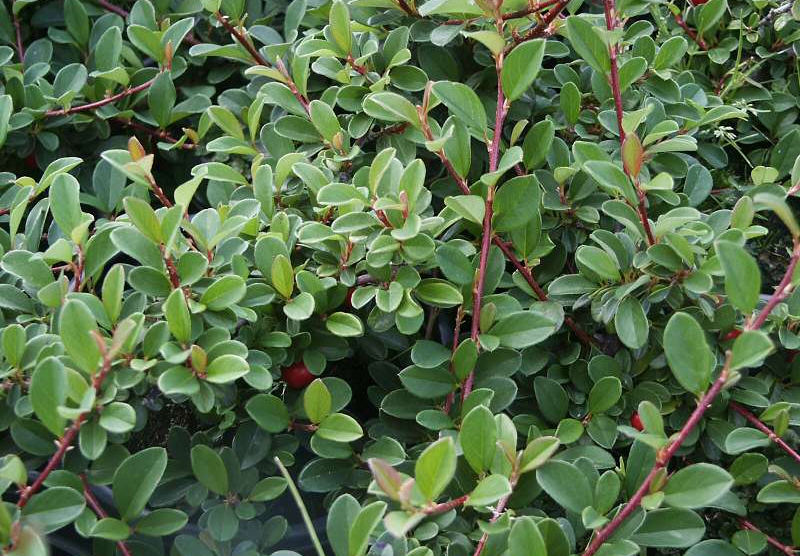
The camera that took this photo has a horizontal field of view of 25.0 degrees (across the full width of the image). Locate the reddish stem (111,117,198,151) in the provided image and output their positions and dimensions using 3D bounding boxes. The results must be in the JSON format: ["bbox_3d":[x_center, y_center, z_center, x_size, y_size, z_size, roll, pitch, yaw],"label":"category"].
[{"bbox_3d":[-0.086,-0.050,0.626,0.038,0.003,0.003,20,2,27],"label":"reddish stem"}]

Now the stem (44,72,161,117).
[{"bbox_3d":[-0.102,-0.062,0.617,0.045,0.004,0.002,-17,9,13],"label":"stem"}]

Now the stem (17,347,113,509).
[{"bbox_3d":[-0.088,0.039,0.470,0.004,0.051,0.003,30,12,-7],"label":"stem"}]

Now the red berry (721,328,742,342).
[{"bbox_3d":[0.101,0.017,0.545,0.009,0.009,0.009,9,41,11],"label":"red berry"}]

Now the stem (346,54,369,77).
[{"bbox_3d":[-0.014,-0.071,0.603,0.003,0.009,0.003,-48,34,4],"label":"stem"}]

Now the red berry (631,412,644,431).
[{"bbox_3d":[0.071,0.043,0.530,0.008,0.008,0.008,7,40,8],"label":"red berry"}]

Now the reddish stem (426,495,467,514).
[{"bbox_3d":[0.012,0.059,0.466,0.017,0.002,0.002,-11,79,-48],"label":"reddish stem"}]

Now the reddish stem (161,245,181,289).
[{"bbox_3d":[-0.068,-0.003,0.535,0.003,0.016,0.003,-19,40,-7],"label":"reddish stem"}]

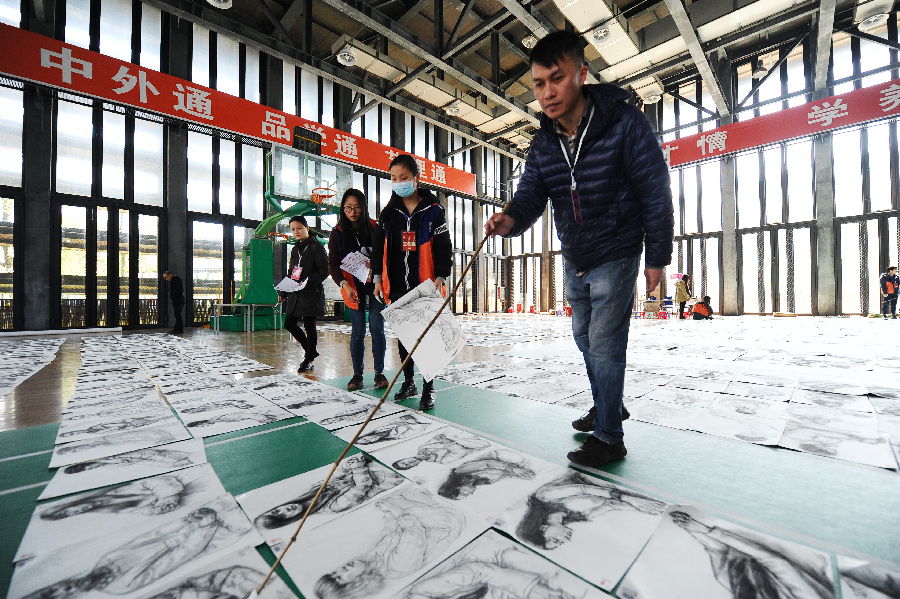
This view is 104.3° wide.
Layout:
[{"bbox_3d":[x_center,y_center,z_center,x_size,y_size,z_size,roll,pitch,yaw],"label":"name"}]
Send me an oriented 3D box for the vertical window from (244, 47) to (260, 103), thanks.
[{"bbox_3d":[-7.186,-8.180,12.746,0.520,2.050,0.100,0,-1,-44],"label":"vertical window"}]

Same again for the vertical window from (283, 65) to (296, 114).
[{"bbox_3d":[-6.259,-8.228,13.640,0.500,2.050,0.100,0,-1,-44],"label":"vertical window"}]

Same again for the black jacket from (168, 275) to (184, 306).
[{"bbox_3d":[-6.657,-0.219,8.498,0.340,0.740,0.460,0,-1,-35],"label":"black jacket"}]

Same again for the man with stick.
[{"bbox_3d":[0.580,-0.160,1.460,0.850,1.660,0.600,0,-1,-37],"label":"man with stick"}]

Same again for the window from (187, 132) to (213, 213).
[{"bbox_3d":[-8.273,-4.186,11.576,0.700,2.700,0.100,0,-1,-44],"label":"window"}]

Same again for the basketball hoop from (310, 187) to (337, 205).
[{"bbox_3d":[-2.714,-2.202,7.432,0.470,0.260,0.580,0,-1,-44],"label":"basketball hoop"}]

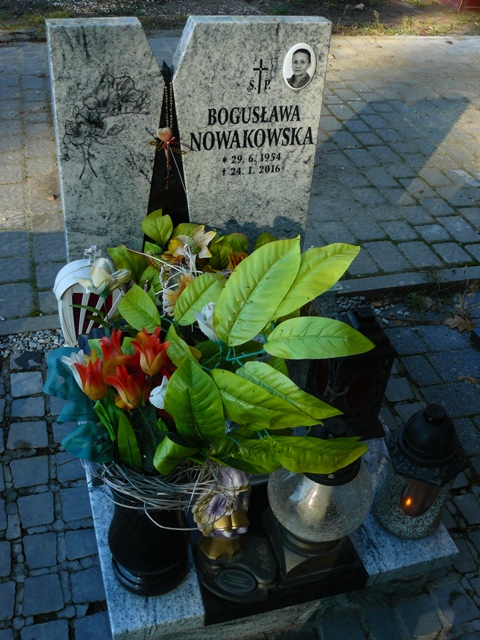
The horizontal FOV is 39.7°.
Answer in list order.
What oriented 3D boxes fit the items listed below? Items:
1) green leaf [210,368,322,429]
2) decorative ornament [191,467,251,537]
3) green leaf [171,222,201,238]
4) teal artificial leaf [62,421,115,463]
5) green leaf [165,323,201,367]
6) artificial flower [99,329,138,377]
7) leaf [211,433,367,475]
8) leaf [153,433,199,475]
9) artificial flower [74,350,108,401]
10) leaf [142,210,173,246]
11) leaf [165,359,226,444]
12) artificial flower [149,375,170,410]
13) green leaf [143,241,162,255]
[{"bbox_3d":[0.043,0.121,1.030,0.195,0.035,0.085,26,66,9],"label":"green leaf"},{"bbox_3d":[-0.037,0.345,1.265,0.100,0.115,0.075,-6,33,-16],"label":"decorative ornament"},{"bbox_3d":[-0.133,-0.215,1.656,0.080,0.060,0.030,1,20,-5],"label":"green leaf"},{"bbox_3d":[-0.251,0.204,1.118,0.085,0.065,0.040,-7,5,-14],"label":"teal artificial leaf"},{"bbox_3d":[-0.088,0.039,1.020,0.055,0.090,0.030,-29,18,1],"label":"green leaf"},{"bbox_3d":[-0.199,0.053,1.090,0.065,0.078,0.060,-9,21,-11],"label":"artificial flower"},{"bbox_3d":[0.082,0.224,1.118,0.255,0.060,0.050,10,9,6],"label":"leaf"},{"bbox_3d":[-0.101,0.213,1.060,0.080,0.060,0.060,7,38,2],"label":"leaf"},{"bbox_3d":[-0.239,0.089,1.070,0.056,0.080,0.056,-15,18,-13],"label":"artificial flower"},{"bbox_3d":[-0.205,-0.228,1.656,0.074,0.090,0.025,-1,20,-7],"label":"leaf"},{"bbox_3d":[-0.066,0.121,0.980,0.090,0.150,0.035,-7,24,7],"label":"leaf"},{"bbox_3d":[-0.125,0.114,1.060,0.048,0.060,0.048,-6,21,-7],"label":"artificial flower"},{"bbox_3d":[-0.193,-0.160,1.470,0.050,0.045,0.020,27,31,12],"label":"green leaf"}]

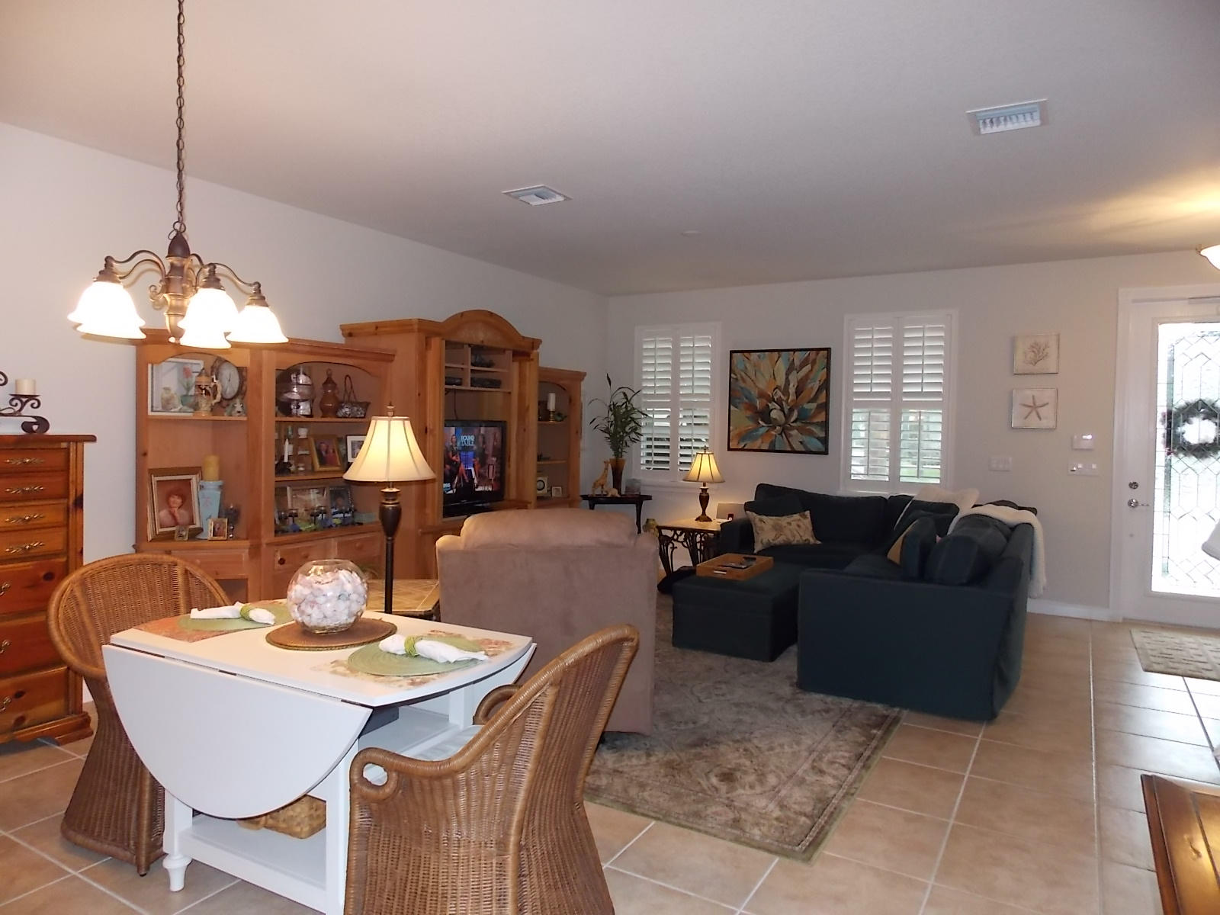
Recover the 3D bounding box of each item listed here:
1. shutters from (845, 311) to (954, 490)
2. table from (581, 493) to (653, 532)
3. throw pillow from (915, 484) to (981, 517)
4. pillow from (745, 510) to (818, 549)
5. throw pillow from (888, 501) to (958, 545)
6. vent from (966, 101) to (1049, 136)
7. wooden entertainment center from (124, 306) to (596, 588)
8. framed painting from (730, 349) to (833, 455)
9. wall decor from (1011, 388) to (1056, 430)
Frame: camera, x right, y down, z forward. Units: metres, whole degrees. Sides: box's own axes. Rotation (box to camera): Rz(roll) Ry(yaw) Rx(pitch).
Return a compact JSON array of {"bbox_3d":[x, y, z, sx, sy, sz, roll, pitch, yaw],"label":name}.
[{"bbox_3d":[2.426,-0.455,6.861,0.895,1.523,0.070,2,3,30],"label":"shutters"},{"bbox_3d":[0.028,0.735,7.889,0.680,0.740,0.380,0,3,-12],"label":"table"},{"bbox_3d":[2.444,0.446,6.093,0.150,0.460,0.500,37,-11,-19],"label":"throw pillow"},{"bbox_3d":[1.413,0.590,6.619,0.500,0.330,0.140,1,-13,-6],"label":"pillow"},{"bbox_3d":[2.376,0.533,6.138,0.470,0.420,0.180,2,-17,30],"label":"throw pillow"},{"bbox_3d":[1.680,-1.411,3.417,0.305,0.030,0.305,2,3,30],"label":"vent"},{"bbox_3d":[-1.267,0.084,5.680,0.760,2.190,3.680,2,3,30],"label":"wooden entertainment center"},{"bbox_3d":[1.540,-0.514,7.419,0.962,0.944,0.040,2,3,30],"label":"framed painting"},{"bbox_3d":[3.341,-0.381,6.376,0.307,0.316,0.030,2,3,30],"label":"wall decor"}]

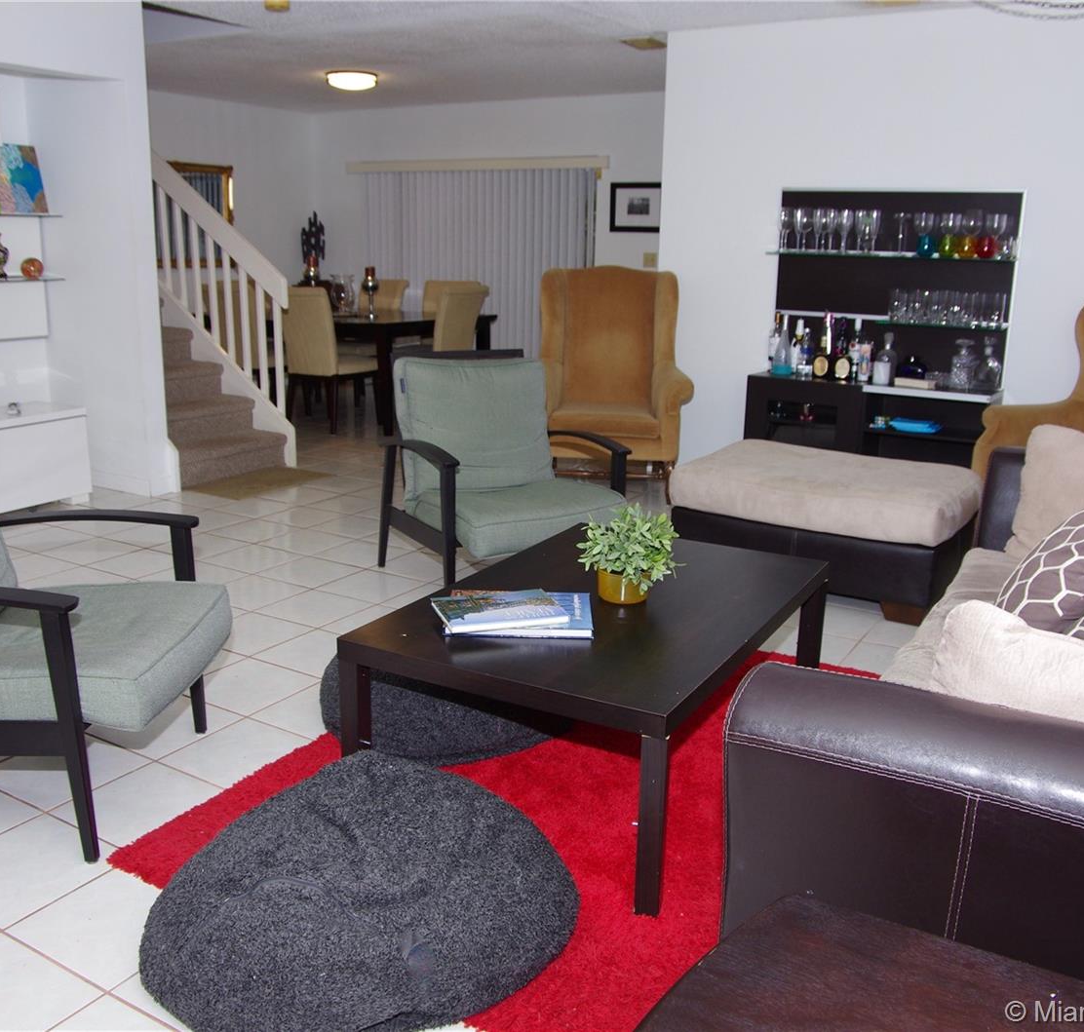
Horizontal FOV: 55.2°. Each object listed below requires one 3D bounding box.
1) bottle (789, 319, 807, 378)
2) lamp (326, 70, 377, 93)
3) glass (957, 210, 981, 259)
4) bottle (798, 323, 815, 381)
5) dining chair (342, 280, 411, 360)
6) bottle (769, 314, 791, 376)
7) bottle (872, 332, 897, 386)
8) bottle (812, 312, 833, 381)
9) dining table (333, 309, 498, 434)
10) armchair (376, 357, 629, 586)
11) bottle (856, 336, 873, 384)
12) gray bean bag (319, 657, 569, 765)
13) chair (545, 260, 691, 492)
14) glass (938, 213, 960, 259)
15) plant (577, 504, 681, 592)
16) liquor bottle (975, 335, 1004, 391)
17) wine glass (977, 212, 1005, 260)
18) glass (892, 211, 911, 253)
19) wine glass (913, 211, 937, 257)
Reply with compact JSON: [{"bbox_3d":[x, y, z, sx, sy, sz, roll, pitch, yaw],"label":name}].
[{"bbox_3d":[1.353,-0.875,5.449,0.080,0.290,0.080,9,17,30],"label":"bottle"},{"bbox_3d":[-1.311,-2.999,7.178,0.360,0.105,0.360,1,14,0],"label":"lamp"},{"bbox_3d":[2.015,-1.329,4.860,0.090,0.214,0.090,10,17,29],"label":"glass"},{"bbox_3d":[1.389,-0.855,5.449,0.085,0.275,0.085,10,17,29],"label":"bottle"},{"bbox_3d":[-1.475,-1.476,8.702,0.450,0.980,0.600,10,17,29],"label":"dining chair"},{"bbox_3d":[1.294,-0.916,5.553,0.092,0.315,0.092,9,17,30],"label":"bottle"},{"bbox_3d":[1.726,-0.791,5.200,0.115,0.260,0.105,9,17,30],"label":"bottle"},{"bbox_3d":[1.469,-0.883,5.403,0.095,0.330,0.095,9,17,30],"label":"bottle"},{"bbox_3d":[-1.484,-1.200,8.079,1.750,0.765,1.330,10,17,29],"label":"dining table"},{"bbox_3d":[-0.154,-0.135,3.969,0.710,0.885,0.930,-6,16,-27],"label":"armchair"},{"bbox_3d":[1.663,-0.809,5.307,0.075,0.240,0.070,9,17,30],"label":"bottle"},{"bbox_3d":[-0.232,0.410,2.899,0.760,0.300,0.760,10,17,29],"label":"gray bean bag"},{"bbox_3d":[0.356,-0.734,5.645,0.850,1.190,0.820,3,15,6],"label":"chair"},{"bbox_3d":[1.988,-1.365,5.052,0.092,0.215,0.092,10,17,29],"label":"glass"},{"bbox_3d":[0.218,0.088,2.563,0.250,0.235,0.250,1,14,0],"label":"plant"},{"bbox_3d":[2.126,-0.724,4.891,0.112,0.249,0.112,10,17,29],"label":"liquor bottle"},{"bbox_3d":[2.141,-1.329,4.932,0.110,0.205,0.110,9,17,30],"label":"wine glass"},{"bbox_3d":[1.790,-1.404,5.149,0.090,0.190,0.090,9,17,30],"label":"glass"},{"bbox_3d":[1.842,-1.352,4.960,0.090,0.204,0.090,10,17,29],"label":"wine glass"}]

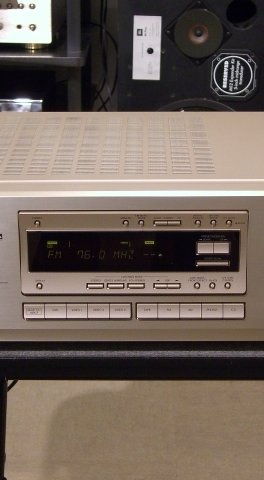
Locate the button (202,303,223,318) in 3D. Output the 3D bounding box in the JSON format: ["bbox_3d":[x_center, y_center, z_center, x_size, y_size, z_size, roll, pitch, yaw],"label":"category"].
[{"bbox_3d":[0.080,0.071,1.051,0.021,0.016,0.006,0,20,1],"label":"button"}]

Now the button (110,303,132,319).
[{"bbox_3d":[-0.011,0.071,1.052,0.021,0.016,0.006,0,20,1],"label":"button"}]

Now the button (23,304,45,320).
[{"bbox_3d":[-0.097,0.070,1.050,0.020,0.016,0.005,0,20,1],"label":"button"}]

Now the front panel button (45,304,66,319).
[{"bbox_3d":[-0.076,0.070,1.050,0.021,0.016,0.005,0,20,1],"label":"front panel button"}]

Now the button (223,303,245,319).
[{"bbox_3d":[0.102,0.071,1.051,0.021,0.016,0.006,0,20,1],"label":"button"}]

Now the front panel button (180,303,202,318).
[{"bbox_3d":[0.059,0.071,1.051,0.021,0.016,0.006,0,20,1],"label":"front panel button"}]

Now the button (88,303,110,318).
[{"bbox_3d":[-0.033,0.070,1.050,0.021,0.016,0.005,0,20,1],"label":"button"}]

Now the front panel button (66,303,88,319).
[{"bbox_3d":[-0.054,0.071,1.052,0.020,0.016,0.006,0,20,1],"label":"front panel button"}]

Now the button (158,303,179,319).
[{"bbox_3d":[0.037,0.070,1.049,0.021,0.016,0.005,0,20,1],"label":"button"}]

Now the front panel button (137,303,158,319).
[{"bbox_3d":[0.016,0.071,1.052,0.021,0.016,0.006,0,20,1],"label":"front panel button"}]

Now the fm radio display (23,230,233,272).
[{"bbox_3d":[0.002,0.011,1.030,0.206,0.043,0.005,0,20,1],"label":"fm radio display"}]

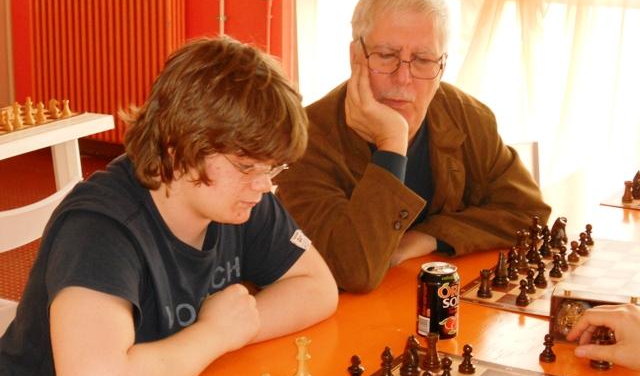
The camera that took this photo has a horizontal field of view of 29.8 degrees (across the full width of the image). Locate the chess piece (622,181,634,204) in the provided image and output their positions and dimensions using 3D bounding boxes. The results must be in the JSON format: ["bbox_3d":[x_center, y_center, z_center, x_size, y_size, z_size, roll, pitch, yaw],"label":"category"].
[{"bbox_3d":[0.684,0.010,2.667,0.025,0.049,0.025,9,16,29],"label":"chess piece"}]

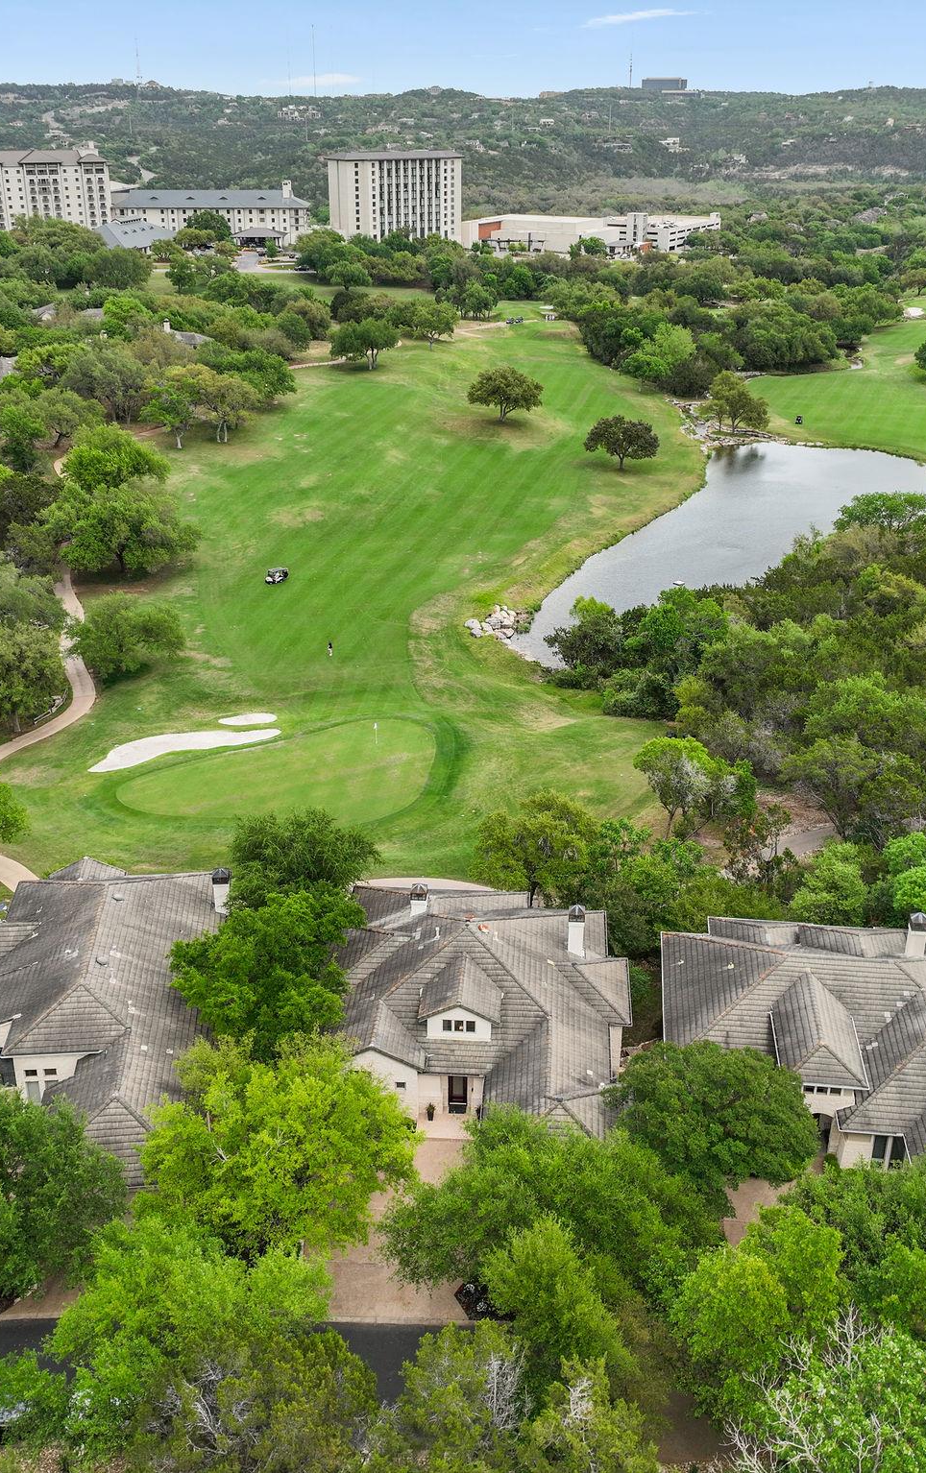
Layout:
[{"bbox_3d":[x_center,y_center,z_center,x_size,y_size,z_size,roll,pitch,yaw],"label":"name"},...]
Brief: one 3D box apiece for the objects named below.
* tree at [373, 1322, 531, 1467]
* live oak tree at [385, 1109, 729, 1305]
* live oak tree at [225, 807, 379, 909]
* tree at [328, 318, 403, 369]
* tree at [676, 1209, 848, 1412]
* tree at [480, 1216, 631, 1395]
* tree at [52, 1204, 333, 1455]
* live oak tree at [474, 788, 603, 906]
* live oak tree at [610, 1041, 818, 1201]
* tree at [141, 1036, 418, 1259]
[{"bbox_3d":[-0.400,26.840,54.280,6.400,6.200,6.200,0,24,0],"label":"tree"},{"bbox_3d":[4.100,22.746,65.057,15.700,9.300,11.500,0,25,0],"label":"live oak tree"},{"bbox_3d":[-10.900,9.785,92.997,10.400,9.500,10.000,0,25,0],"label":"live oak tree"},{"bbox_3d":[-20.300,-81.080,283.013,14.700,10.800,13.500,0,25,0],"label":"tree"},{"bbox_3d":[12.220,24.130,57.070,7.100,9.000,7.000,0,24,0],"label":"tree"},{"bbox_3d":[4.200,25.017,60.598,6.800,8.900,6.800,0,25,0],"label":"tree"},{"bbox_3d":[-10.880,24.850,55.710,11.200,8.500,10.400,0,24,0],"label":"tree"},{"bbox_3d":[5.200,8.455,96.128,9.200,9.300,9.000,0,25,0],"label":"live oak tree"},{"bbox_3d":[12.750,19.770,69.800,11.200,6.400,11.000,0,24,0],"label":"live oak tree"},{"bbox_3d":[-8.900,20.963,66.659,13.200,11.200,12.300,0,25,0],"label":"tree"}]

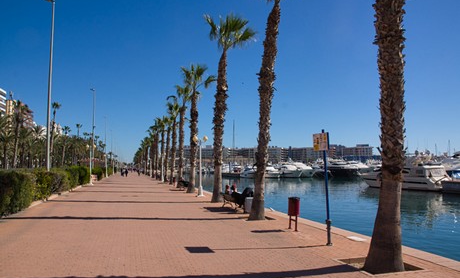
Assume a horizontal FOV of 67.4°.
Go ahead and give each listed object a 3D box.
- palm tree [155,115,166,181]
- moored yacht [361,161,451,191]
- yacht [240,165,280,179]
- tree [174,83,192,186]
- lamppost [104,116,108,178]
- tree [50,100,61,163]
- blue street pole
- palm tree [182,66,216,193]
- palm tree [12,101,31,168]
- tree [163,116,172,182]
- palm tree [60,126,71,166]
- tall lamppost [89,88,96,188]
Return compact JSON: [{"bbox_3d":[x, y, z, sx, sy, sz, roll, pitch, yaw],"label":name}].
[{"bbox_3d":[-10.265,1.424,50.910,1.900,9.580,1.900,1,-5,-16],"label":"palm tree"},{"bbox_3d":[20.746,4.451,41.588,3.400,3.200,10.600,2,-5,-29],"label":"moored yacht"},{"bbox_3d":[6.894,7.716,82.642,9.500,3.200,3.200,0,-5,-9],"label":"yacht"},{"bbox_3d":[-4.259,-0.350,31.917,2.000,9.750,2.000,1,-5,-16],"label":"tree"},{"bbox_3d":[-25.270,1.539,70.530,0.900,12.400,0.400,1,-5,-16],"label":"lamppost"},{"bbox_3d":[-34.389,0.059,67.399,1.900,14.963,1.900,-1,-5,0],"label":"tree"},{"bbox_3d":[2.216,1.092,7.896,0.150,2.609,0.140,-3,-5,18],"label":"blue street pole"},{"bbox_3d":[-2.504,-0.804,25.240,2.300,9.271,2.300,1,-5,-16],"label":"palm tree"},{"bbox_3d":[-24.563,0.273,40.415,2.500,9.700,2.500,1,-5,-16],"label":"palm tree"},{"bbox_3d":[-8.135,1.319,44.867,1.800,8.570,1.800,1,-5,-16],"label":"tree"},{"bbox_3d":[-35.261,2.709,73.570,1.900,10.691,1.900,-1,-5,0],"label":"palm tree"},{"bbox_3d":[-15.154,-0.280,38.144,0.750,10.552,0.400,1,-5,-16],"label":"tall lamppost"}]

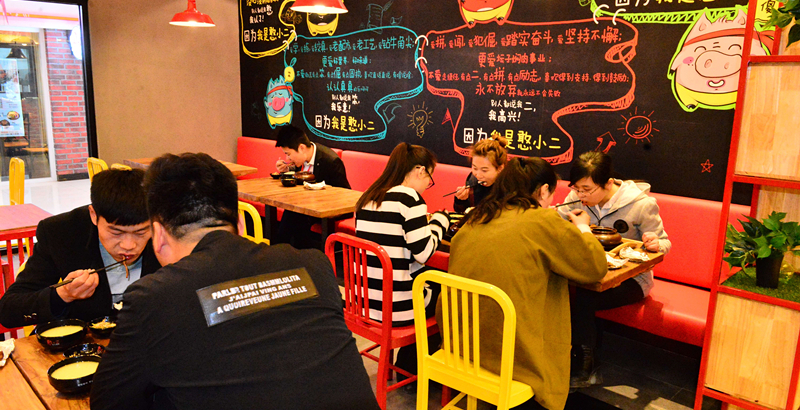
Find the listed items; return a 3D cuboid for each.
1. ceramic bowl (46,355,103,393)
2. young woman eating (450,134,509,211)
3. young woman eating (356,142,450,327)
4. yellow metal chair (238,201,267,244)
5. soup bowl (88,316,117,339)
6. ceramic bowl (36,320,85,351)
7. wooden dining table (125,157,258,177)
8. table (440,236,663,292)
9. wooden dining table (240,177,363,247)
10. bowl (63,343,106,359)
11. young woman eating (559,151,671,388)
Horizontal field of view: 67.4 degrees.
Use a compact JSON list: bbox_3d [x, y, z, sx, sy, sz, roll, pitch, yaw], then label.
[{"bbox_3d":[-0.737,0.392,1.371,0.114,0.052,0.114,1,11,0],"label":"ceramic bowl"},{"bbox_3d":[0.541,0.206,3.370,0.680,1.190,0.500,-9,16,-43],"label":"young woman eating"},{"bbox_3d":[-0.009,0.329,2.679,0.660,1.200,0.480,-8,15,-38],"label":"young woman eating"},{"bbox_3d":[-0.774,0.367,3.538,0.420,0.860,0.480,12,15,41],"label":"yellow metal chair"},{"bbox_3d":[-0.810,0.343,1.655,0.092,0.042,0.092,1,12,0],"label":"soup bowl"},{"bbox_3d":[-0.890,0.349,1.589,0.124,0.052,0.124,1,12,0],"label":"ceramic bowl"},{"bbox_3d":[-1.749,0.035,5.043,0.610,0.750,1.200,-10,16,-44],"label":"wooden dining table"},{"bbox_3d":[0.506,0.528,2.892,1.200,0.750,0.700,11,15,40],"label":"table"},{"bbox_3d":[-0.670,0.278,3.975,0.600,0.750,1.200,-10,16,-44],"label":"wooden dining table"},{"bbox_3d":[-0.770,0.378,1.471,0.092,0.042,0.092,1,11,0],"label":"bowl"},{"bbox_3d":[1.012,0.323,2.889,0.700,1.180,0.550,-8,15,-40],"label":"young woman eating"}]

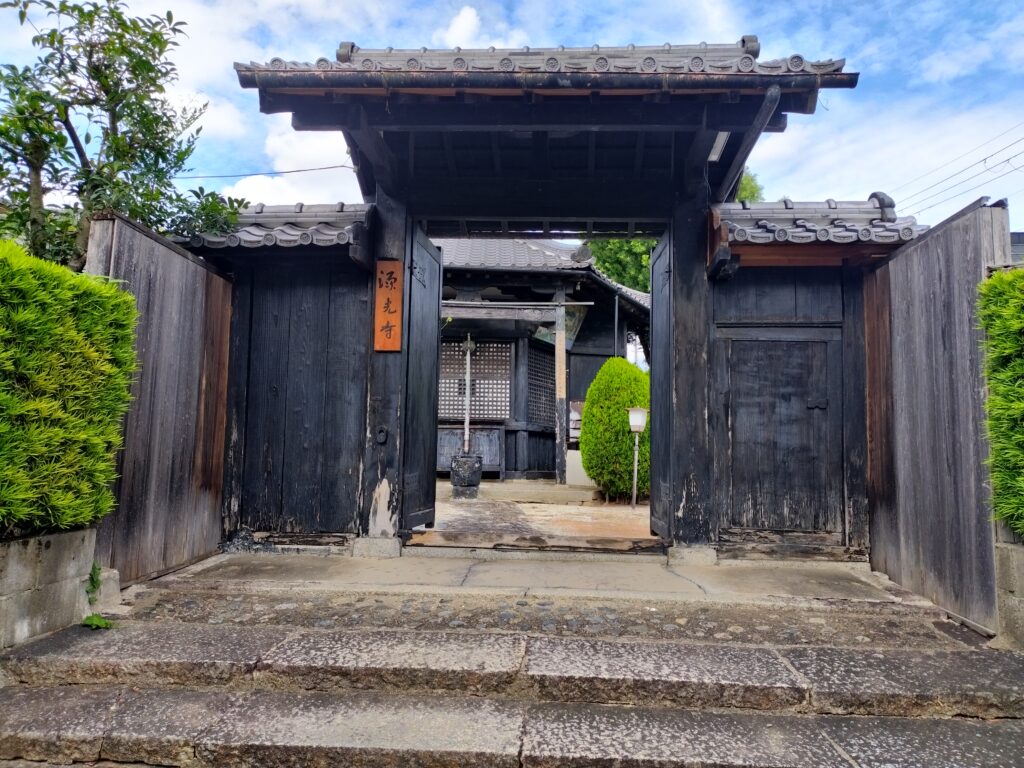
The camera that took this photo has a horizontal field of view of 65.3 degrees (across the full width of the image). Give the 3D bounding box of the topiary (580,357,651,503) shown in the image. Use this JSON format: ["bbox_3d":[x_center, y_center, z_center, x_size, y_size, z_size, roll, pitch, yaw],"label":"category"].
[{"bbox_3d":[1.484,0.619,11.133,1.052,2.019,1.060,1,-5,3],"label":"topiary"}]

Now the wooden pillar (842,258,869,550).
[{"bbox_3d":[2.681,0.173,6.308,0.168,2.232,0.170,1,-5,3],"label":"wooden pillar"}]

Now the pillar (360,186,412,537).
[{"bbox_3d":[-1.009,-0.191,6.510,0.272,2.819,0.270,1,-5,3],"label":"pillar"}]

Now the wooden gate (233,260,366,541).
[{"bbox_3d":[-1.717,0.085,6.523,1.082,2.230,0.120,1,-5,3],"label":"wooden gate"}]

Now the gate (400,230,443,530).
[{"bbox_3d":[-0.821,-0.063,7.073,0.070,2.576,1.030,0,-5,9],"label":"gate"}]

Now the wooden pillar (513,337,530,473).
[{"bbox_3d":[0.200,0.370,14.530,0.213,2.461,0.200,1,-5,3],"label":"wooden pillar"}]

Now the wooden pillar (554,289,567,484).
[{"bbox_3d":[0.788,0.030,12.905,0.155,3.158,0.160,1,-5,3],"label":"wooden pillar"}]

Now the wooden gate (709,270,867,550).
[{"bbox_3d":[2.163,0.207,6.324,1.228,2.281,0.140,1,-5,3],"label":"wooden gate"}]

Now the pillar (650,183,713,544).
[{"bbox_3d":[1.411,-0.181,6.398,0.267,2.849,0.270,1,-5,3],"label":"pillar"}]

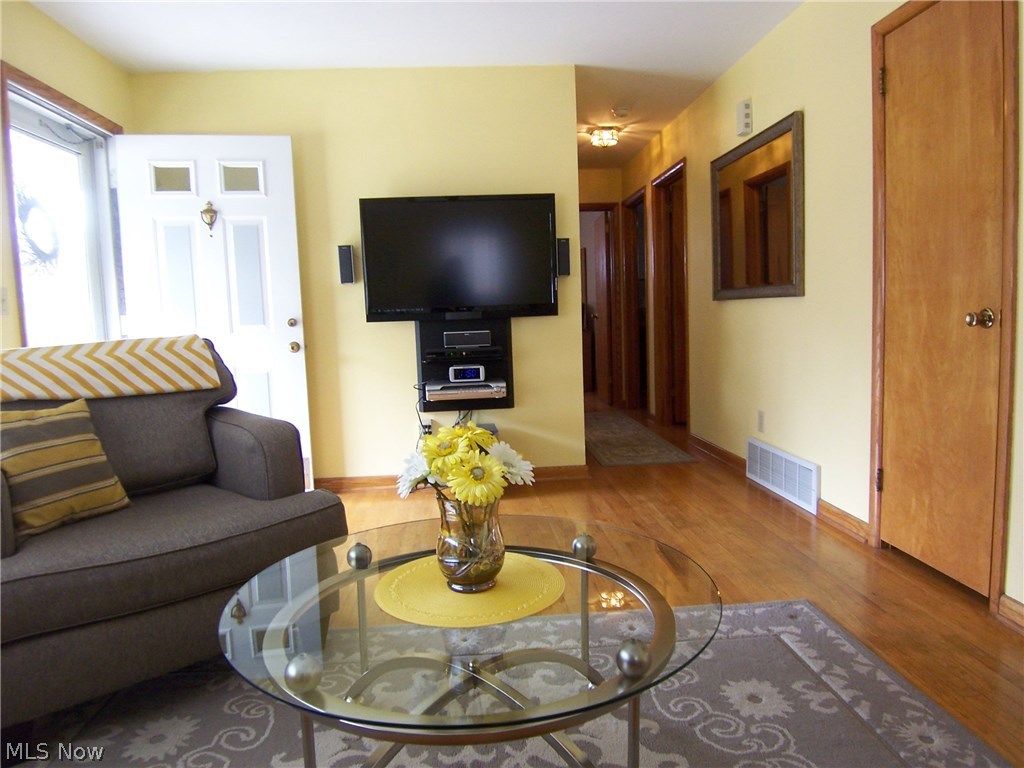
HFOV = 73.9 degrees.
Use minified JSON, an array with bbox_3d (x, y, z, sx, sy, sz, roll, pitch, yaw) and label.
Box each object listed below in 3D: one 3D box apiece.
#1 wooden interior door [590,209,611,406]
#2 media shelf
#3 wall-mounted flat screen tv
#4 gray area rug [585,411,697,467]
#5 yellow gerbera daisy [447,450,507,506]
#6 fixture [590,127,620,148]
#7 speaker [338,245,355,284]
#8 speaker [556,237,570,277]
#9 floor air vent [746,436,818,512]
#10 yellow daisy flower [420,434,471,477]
[{"bbox_3d":[0.973,-0.785,7.450,0.040,1.990,0.720,-3,6,-9],"label":"wooden interior door"},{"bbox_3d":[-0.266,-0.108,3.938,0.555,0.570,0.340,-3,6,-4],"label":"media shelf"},{"bbox_3d":[-0.293,-0.724,3.949,1.107,0.691,0.090,-3,6,-4],"label":"wall-mounted flat screen tv"},{"bbox_3d":[0.843,0.413,5.720,0.625,0.012,2.460,-3,6,-4],"label":"gray area rug"},{"bbox_3d":[-0.070,0.189,1.357,0.116,0.116,0.045,-3,-14,-4],"label":"yellow gerbera daisy"},{"bbox_3d":[0.736,-1.942,5.391,0.250,0.135,0.250,-3,6,-4],"label":"fixture"},{"bbox_3d":[-0.952,-0.686,3.939,0.080,0.214,0.085,-3,6,-4],"label":"speaker"},{"bbox_3d":[0.301,-0.747,4.026,0.080,0.212,0.085,-3,6,-4],"label":"speaker"},{"bbox_3d":[1.442,0.470,3.665,0.030,0.243,0.815,-3,6,-4],"label":"floor air vent"},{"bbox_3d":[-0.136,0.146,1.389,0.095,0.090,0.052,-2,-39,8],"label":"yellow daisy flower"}]

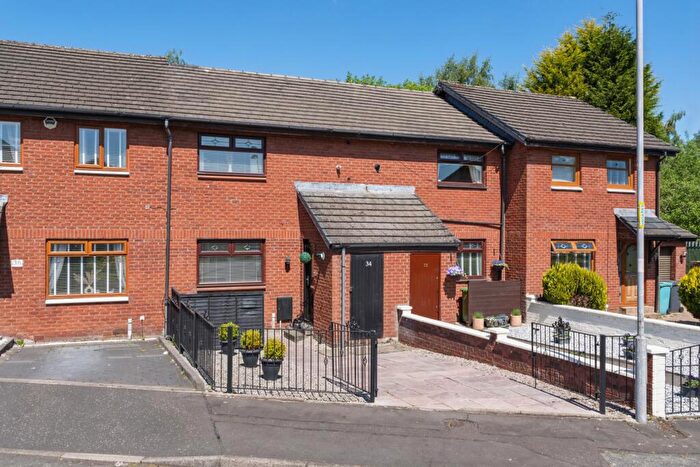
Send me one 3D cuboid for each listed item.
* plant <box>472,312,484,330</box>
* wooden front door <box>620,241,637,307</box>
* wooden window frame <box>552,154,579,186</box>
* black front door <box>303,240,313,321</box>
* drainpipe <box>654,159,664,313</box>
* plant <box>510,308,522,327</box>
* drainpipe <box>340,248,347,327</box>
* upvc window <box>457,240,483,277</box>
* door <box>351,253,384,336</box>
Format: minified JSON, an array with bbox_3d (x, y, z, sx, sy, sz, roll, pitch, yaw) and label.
[{"bbox_3d":[2.952,2.014,13.363,0.260,0.390,0.260,0,-1,0],"label":"plant"},{"bbox_3d":[9.086,1.312,18.717,0.983,2.047,0.090,0,0,-22],"label":"wooden front door"},{"bbox_3d":[6.541,-1.956,17.769,1.183,1.028,0.100,0,-1,-23],"label":"wooden window frame"},{"bbox_3d":[-1.007,1.167,14.514,0.080,2.000,0.860,0,-1,-23],"label":"black front door"},{"bbox_3d":[10.165,-0.008,18.987,0.090,5.160,0.300,0,-1,-23],"label":"drainpipe"},{"bbox_3d":[3.981,2.015,13.945,0.270,0.400,0.270,0,-1,-23],"label":"plant"},{"bbox_3d":[-0.139,1.379,12.888,0.075,2.130,0.100,0,-1,-23],"label":"drainpipe"},{"bbox_3d":[3.320,0.780,17.436,1.706,1.160,0.100,0,-1,-23],"label":"upvc window"},{"bbox_3d":[0.406,1.407,13.303,0.834,1.947,0.080,0,-1,-23],"label":"door"}]

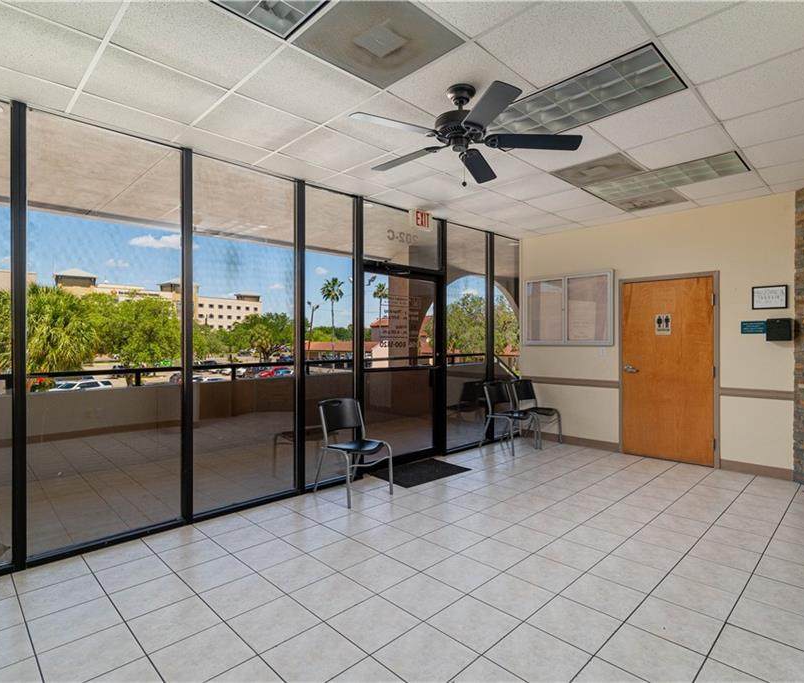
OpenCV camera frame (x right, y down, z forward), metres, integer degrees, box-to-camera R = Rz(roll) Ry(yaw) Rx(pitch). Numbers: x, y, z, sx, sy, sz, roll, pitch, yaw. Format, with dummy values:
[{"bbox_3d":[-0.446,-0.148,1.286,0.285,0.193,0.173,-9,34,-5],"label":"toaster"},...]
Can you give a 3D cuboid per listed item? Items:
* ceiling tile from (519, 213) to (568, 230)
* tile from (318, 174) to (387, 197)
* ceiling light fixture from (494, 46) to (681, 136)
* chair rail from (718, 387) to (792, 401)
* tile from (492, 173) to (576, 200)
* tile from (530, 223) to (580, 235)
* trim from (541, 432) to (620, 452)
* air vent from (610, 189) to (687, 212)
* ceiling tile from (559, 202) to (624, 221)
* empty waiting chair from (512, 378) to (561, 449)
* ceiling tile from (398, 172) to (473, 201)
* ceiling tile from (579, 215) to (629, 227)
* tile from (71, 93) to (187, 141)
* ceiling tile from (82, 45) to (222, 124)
[{"bbox_3d":[1.689,-1.459,5.556,0.605,0.020,0.605,0,0,-44],"label":"ceiling tile"},{"bbox_3d":[-0.411,-1.447,4.230,0.606,0.020,0.329,0,0,-44],"label":"tile"},{"bbox_3d":[0.981,-1.439,2.745,0.590,0.070,1.190,0,1,-44],"label":"ceiling light fixture"},{"bbox_3d":[3.515,0.524,4.521,0.020,0.084,0.583,0,0,-44],"label":"chair rail"},{"bbox_3d":[1.224,-1.435,4.249,0.600,0.020,0.600,0,1,-44],"label":"tile"},{"bbox_3d":[1.977,-1.452,5.875,0.338,0.020,0.606,0,0,-44],"label":"tile"},{"bbox_3d":[2.176,1.279,5.816,1.150,0.102,0.015,0,0,45],"label":"trim"},{"bbox_3d":[2.541,-1.449,4.675,0.605,0.030,0.605,0,0,-44],"label":"air vent"},{"bbox_3d":[2.138,-1.465,5.151,0.617,0.025,0.610,-1,1,-44],"label":"ceiling tile"},{"bbox_3d":[1.704,0.925,5.961,0.500,0.810,0.580,-1,1,-44],"label":"empty waiting chair"},{"bbox_3d":[0.366,-1.443,4.282,0.605,0.020,0.605,0,0,-44],"label":"ceiling tile"},{"bbox_3d":[2.426,-1.444,5.409,0.270,0.020,0.600,0,1,-44],"label":"ceiling tile"},{"bbox_3d":[-1.742,-1.443,2.949,0.606,0.020,0.335,0,0,-44],"label":"tile"},{"bbox_3d":[-1.408,-1.442,2.604,0.606,0.020,0.606,0,0,-44],"label":"ceiling tile"}]

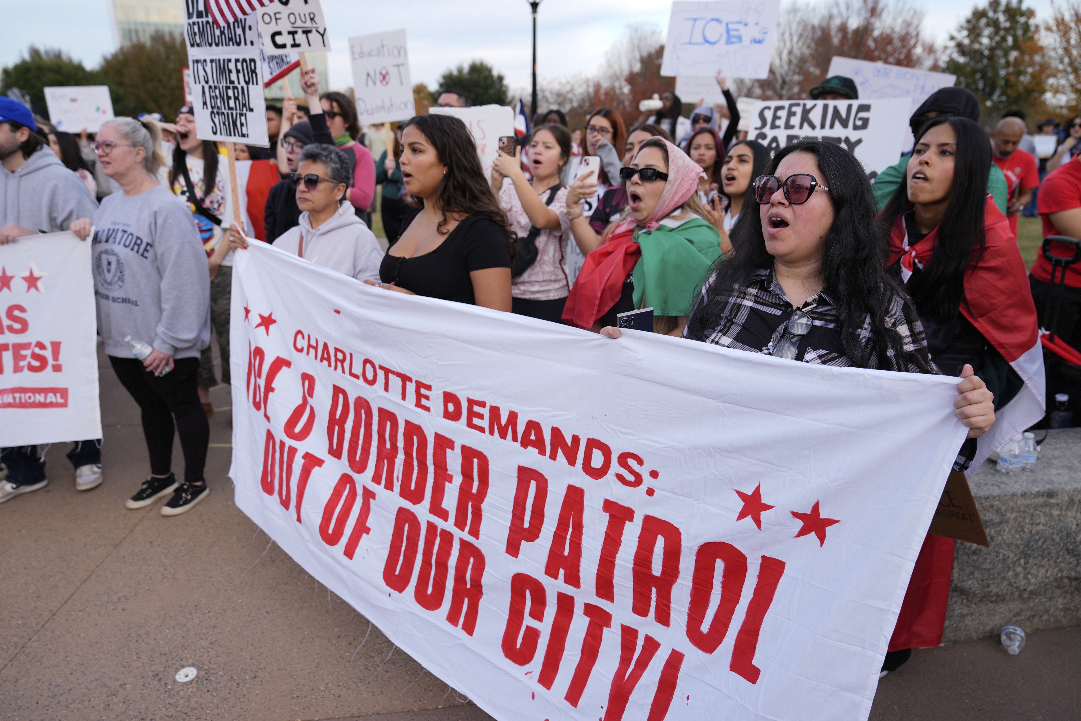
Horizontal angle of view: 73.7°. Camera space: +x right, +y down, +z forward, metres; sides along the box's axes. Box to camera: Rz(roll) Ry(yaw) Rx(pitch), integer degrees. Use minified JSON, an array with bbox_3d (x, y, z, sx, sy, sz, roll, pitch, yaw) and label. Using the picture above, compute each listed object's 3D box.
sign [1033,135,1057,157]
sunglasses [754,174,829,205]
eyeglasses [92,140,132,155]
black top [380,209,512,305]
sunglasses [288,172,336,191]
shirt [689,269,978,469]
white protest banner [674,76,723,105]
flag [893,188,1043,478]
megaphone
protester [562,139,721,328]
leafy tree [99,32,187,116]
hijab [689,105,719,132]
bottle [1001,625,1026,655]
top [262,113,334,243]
[{"bbox_3d":[8.417,-3.567,12.000,0.360,0.360,0.020,8,20,22],"label":"sign"},{"bbox_3d":[0.530,-0.340,1.487,0.146,0.057,0.140,11,6,42],"label":"sunglasses"},{"bbox_3d":[-1.774,-0.883,2.994,0.140,0.050,0.145,6,18,19],"label":"eyeglasses"},{"bbox_3d":[-0.289,-0.229,2.313,0.410,0.500,0.290,15,22,40],"label":"black top"},{"bbox_3d":[-0.768,-0.611,2.492,0.143,0.055,0.140,11,10,26],"label":"sunglasses"},{"bbox_3d":[0.540,0.095,1.595,0.600,0.600,0.400,10,20,30],"label":"shirt"},{"bbox_3d":[1.707,-2.878,7.486,0.640,0.500,0.020,0,17,0],"label":"white protest banner"},{"bbox_3d":[1.195,-0.067,2.068,0.500,0.800,0.380,8,18,24],"label":"flag"},{"bbox_3d":[1.325,-3.075,8.600,0.290,0.210,0.150,-10,21,-27],"label":"megaphone"},{"bbox_3d":[0.315,0.120,2.303,0.530,1.600,0.460,10,19,29],"label":"protester"},{"bbox_3d":[-24.857,-17.516,46.870,7.200,7.067,6.800,0,18,0],"label":"leafy tree"},{"bbox_3d":[1.244,-1.811,5.458,0.225,0.280,0.230,0,17,0],"label":"hijab"},{"bbox_3d":[1.542,0.900,2.334,0.066,0.066,0.150,14,23,36],"label":"bottle"},{"bbox_3d":[-1.108,-0.776,3.423,0.440,0.740,0.300,7,18,21],"label":"top"}]

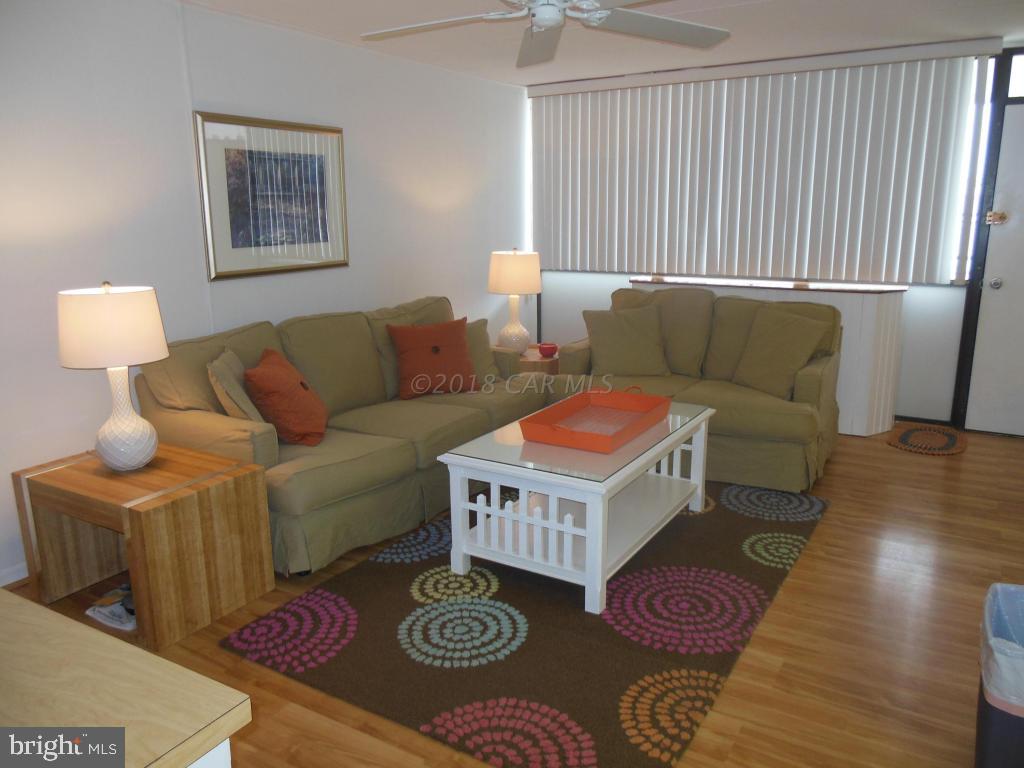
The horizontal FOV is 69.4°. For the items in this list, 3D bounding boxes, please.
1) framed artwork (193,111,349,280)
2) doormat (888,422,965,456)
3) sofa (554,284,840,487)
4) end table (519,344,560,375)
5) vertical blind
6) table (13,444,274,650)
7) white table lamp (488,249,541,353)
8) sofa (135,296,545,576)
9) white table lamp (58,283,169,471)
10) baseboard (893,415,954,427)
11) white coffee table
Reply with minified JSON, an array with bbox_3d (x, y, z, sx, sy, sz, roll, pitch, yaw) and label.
[{"bbox_3d":[-1.240,-0.998,3.986,0.030,0.797,0.991,8,16,31],"label":"framed artwork"},{"bbox_3d":[2.674,0.343,4.761,0.455,0.010,0.781,8,16,31],"label":"doormat"},{"bbox_3d":[1.125,-0.052,4.543,1.542,0.912,1.013,8,16,31],"label":"sofa"},{"bbox_3d":[0.038,0.013,5.180,0.790,0.507,0.514,8,16,31],"label":"end table"},{"bbox_3d":[1.525,-1.474,5.348,3.129,1.363,0.089,8,16,31],"label":"vertical blind"},{"bbox_3d":[-1.431,0.577,2.909,0.799,0.514,0.514,8,16,31],"label":"table"},{"bbox_3d":[0.022,-0.559,5.013,0.360,0.712,0.360,-1,14,0],"label":"white table lamp"},{"bbox_3d":[-0.722,0.102,3.998,0.983,0.909,2.064,8,16,31],"label":"sofa"},{"bbox_3d":[-1.482,-0.024,2.789,0.360,0.712,0.360,8,16,31],"label":"white table lamp"},{"bbox_3d":[2.822,0.240,5.077,0.350,0.057,0.018,8,16,31],"label":"baseboard"},{"bbox_3d":[0.354,0.458,3.343,0.732,0.504,1.219,8,16,31],"label":"white coffee table"}]

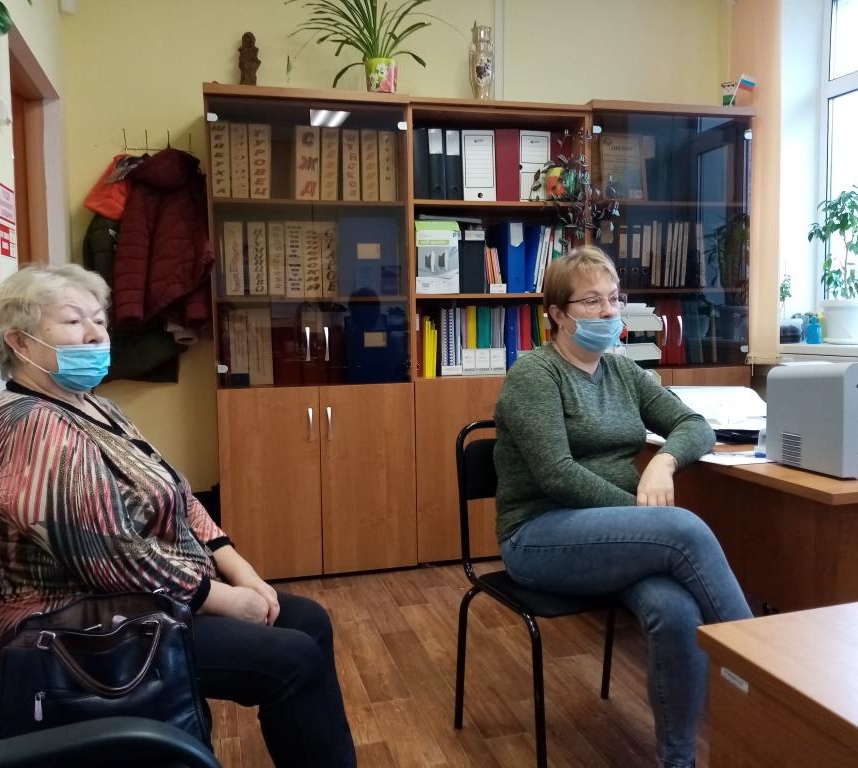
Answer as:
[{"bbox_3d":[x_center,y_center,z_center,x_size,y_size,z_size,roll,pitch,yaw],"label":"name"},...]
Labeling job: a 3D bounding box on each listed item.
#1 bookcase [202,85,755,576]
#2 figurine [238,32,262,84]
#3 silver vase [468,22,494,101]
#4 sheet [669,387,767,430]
[{"bbox_3d":[0.291,-0.220,3.552,2.448,2.025,0.420,-2,4,-13],"label":"bookcase"},{"bbox_3d":[-0.740,-1.310,3.151,0.105,0.252,0.100,-2,4,-13],"label":"figurine"},{"bbox_3d":[0.227,-1.424,3.444,0.115,0.395,0.115,-1,4,0],"label":"silver vase"},{"bbox_3d":[0.773,0.066,2.060,0.300,0.090,0.230,-1,4,7],"label":"sheet"}]

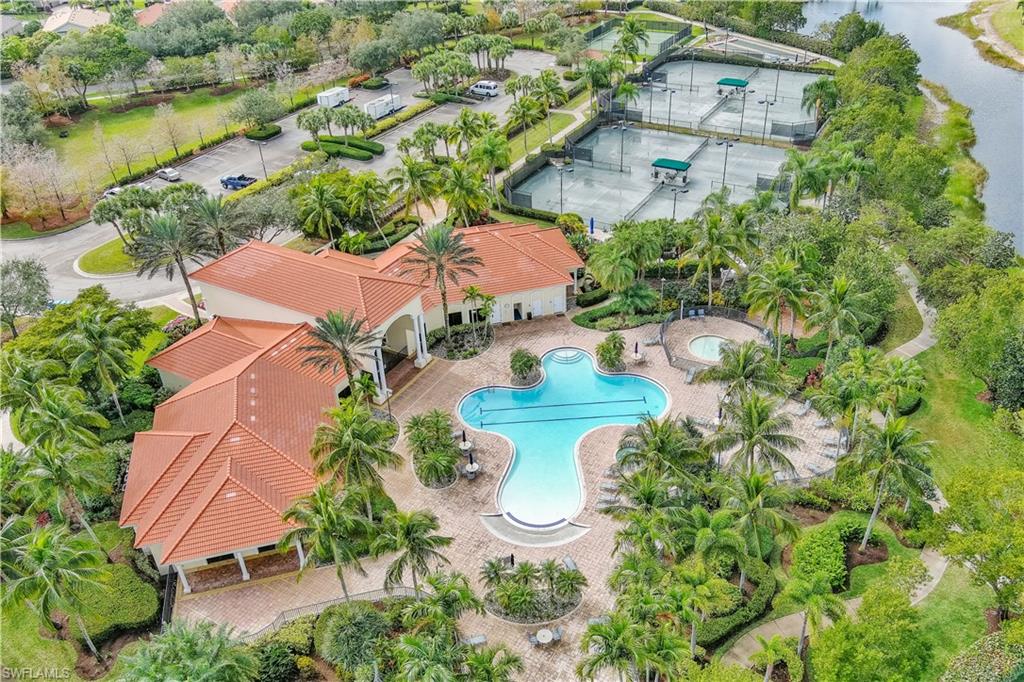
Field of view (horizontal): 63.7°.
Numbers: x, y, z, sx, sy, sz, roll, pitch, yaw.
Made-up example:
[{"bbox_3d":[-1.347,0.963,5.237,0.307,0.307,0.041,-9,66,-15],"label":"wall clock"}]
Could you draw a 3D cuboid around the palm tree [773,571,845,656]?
[{"bbox_3d":[17.776,17.339,50.061,4.391,6.582,4.171,13,37,23],"label":"palm tree"}]

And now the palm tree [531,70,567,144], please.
[{"bbox_3d":[5.770,-35.037,125.613,5.500,12.200,5.500,-3,33,0],"label":"palm tree"}]

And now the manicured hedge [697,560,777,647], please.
[{"bbox_3d":[15.007,17.574,53.967,2.950,0.950,7.900,19,39,30],"label":"manicured hedge"}]

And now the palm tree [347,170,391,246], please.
[{"bbox_3d":[-16.328,-15.075,99.411,5.450,9.234,5.178,-8,34,-8],"label":"palm tree"}]

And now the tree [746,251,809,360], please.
[{"bbox_3d":[24.279,-2.450,75.687,6.200,11.000,6.200,-3,33,0],"label":"tree"}]

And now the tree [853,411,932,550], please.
[{"bbox_3d":[27.056,10.951,60.079,5.658,12.154,5.489,-3,33,0],"label":"tree"}]

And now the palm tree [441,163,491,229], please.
[{"bbox_3d":[-5.742,-16.436,100.315,6.200,9.200,6.200,-3,33,0],"label":"palm tree"}]

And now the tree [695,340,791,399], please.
[{"bbox_3d":[19.932,4.697,72.454,8.124,9.600,7.880,-3,33,0],"label":"tree"}]

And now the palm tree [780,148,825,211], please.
[{"bbox_3d":[38.703,-20.963,110.255,5.432,9.071,5.269,-3,33,0],"label":"palm tree"}]

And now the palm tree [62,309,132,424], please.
[{"bbox_3d":[-37.803,3.009,77.068,6.406,12.548,6.214,-3,33,0],"label":"palm tree"}]

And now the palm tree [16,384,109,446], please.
[{"bbox_3d":[-35.049,7.880,65.517,7.396,9.800,7.026,-24,39,-28],"label":"palm tree"}]

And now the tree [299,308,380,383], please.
[{"bbox_3d":[-14.234,2.630,70.904,6.900,11.200,6.900,-3,33,0],"label":"tree"}]

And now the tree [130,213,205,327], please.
[{"bbox_3d":[-34.100,-6.403,84.600,7.200,13.000,7.200,-3,33,0],"label":"tree"}]

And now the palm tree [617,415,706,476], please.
[{"bbox_3d":[10.406,9.363,59.534,6.500,9.000,6.500,-3,33,0],"label":"palm tree"}]

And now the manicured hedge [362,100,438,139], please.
[{"bbox_3d":[-19.596,-38.778,143.348,1.800,0.950,18.881,18,39,29],"label":"manicured hedge"}]

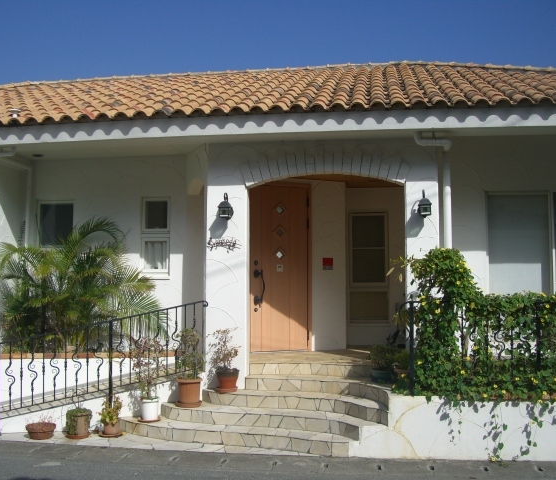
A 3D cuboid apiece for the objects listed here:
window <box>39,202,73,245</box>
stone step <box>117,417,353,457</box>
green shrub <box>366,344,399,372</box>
[{"bbox_3d":[-3.242,-0.222,10.260,0.540,0.650,0.100,-1,-5,8],"label":"window"},{"bbox_3d":[-0.440,1.865,6.683,2.400,0.140,0.580,-2,-5,19],"label":"stone step"},{"bbox_3d":[1.125,1.282,7.567,0.340,0.310,0.330,-1,-5,8],"label":"green shrub"}]

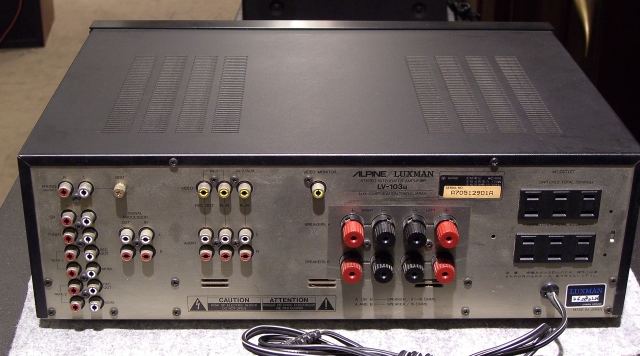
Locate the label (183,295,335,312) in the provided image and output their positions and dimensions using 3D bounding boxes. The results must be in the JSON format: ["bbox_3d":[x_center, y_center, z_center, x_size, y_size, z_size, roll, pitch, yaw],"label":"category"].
[{"bbox_3d":[-0.042,0.093,0.777,0.109,0.013,0.001,0,25,-1],"label":"label"}]

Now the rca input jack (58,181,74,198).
[{"bbox_3d":[-0.177,0.008,0.734,0.010,0.010,0.009,0,25,-2],"label":"rca input jack"}]

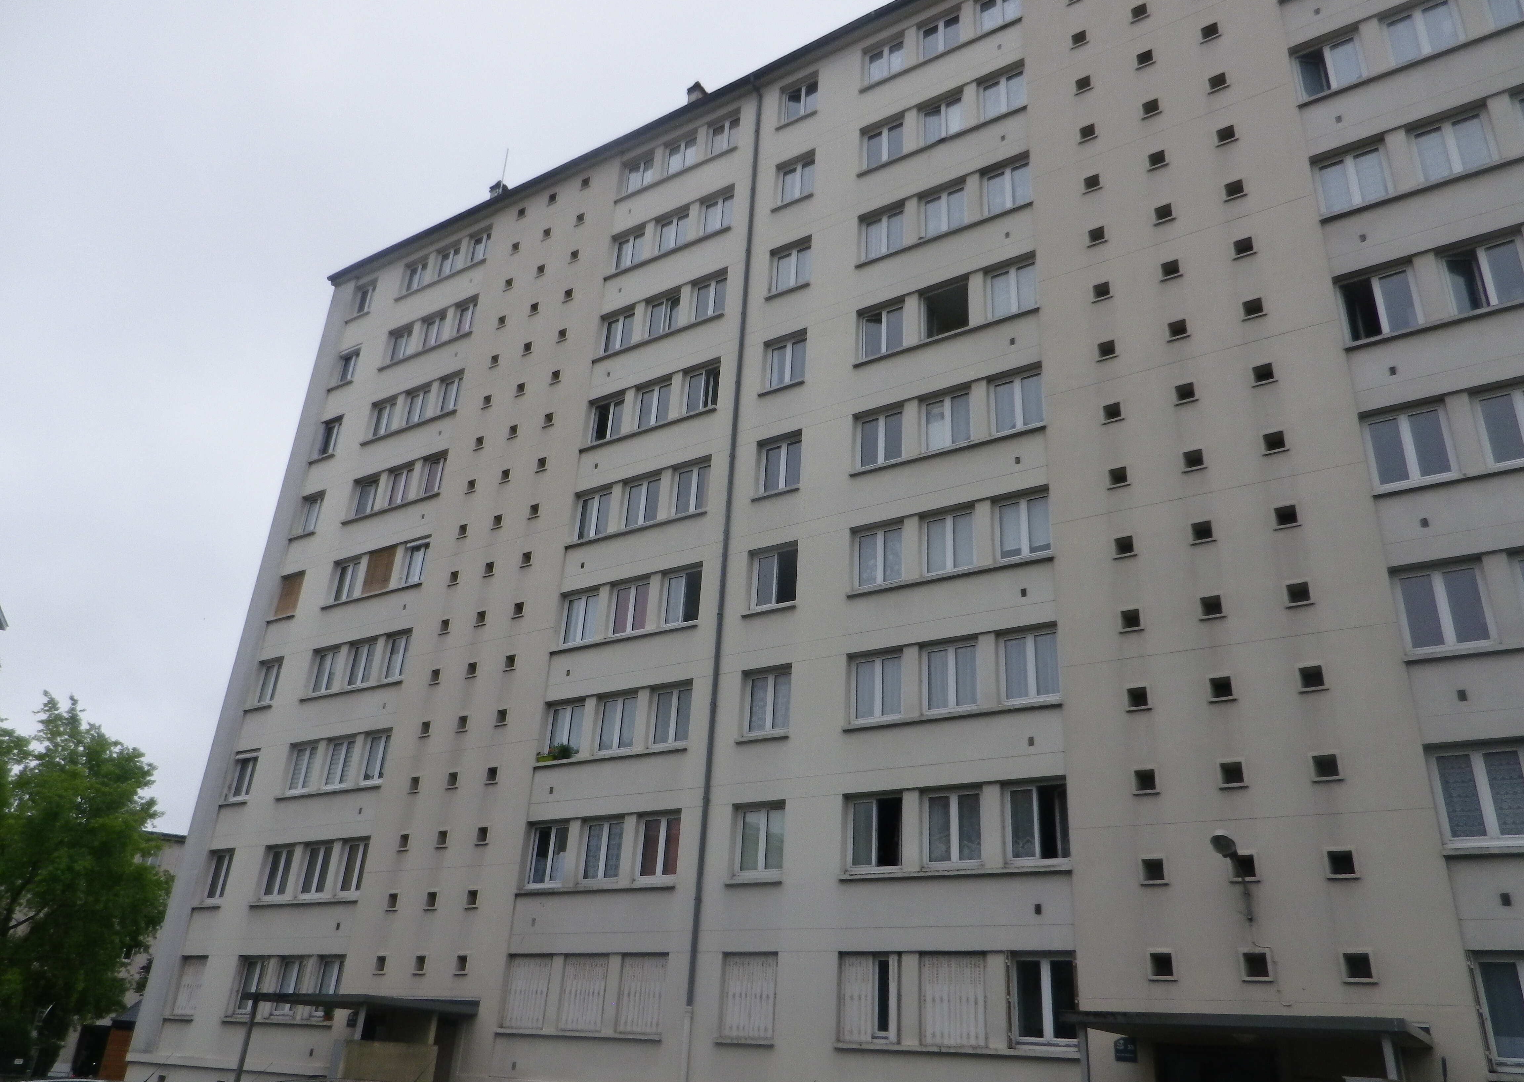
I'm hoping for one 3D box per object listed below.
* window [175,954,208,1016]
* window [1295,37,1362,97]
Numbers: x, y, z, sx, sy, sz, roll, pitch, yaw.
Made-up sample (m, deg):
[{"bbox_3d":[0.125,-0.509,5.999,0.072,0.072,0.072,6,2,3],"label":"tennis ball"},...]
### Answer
[{"bbox_3d":[-14.788,11.575,28.587,1.050,1.387,0.100,-12,-29,31],"label":"window"},{"bbox_3d":[10.703,-8.918,20.830,1.070,1.197,0.130,-12,-29,31],"label":"window"}]

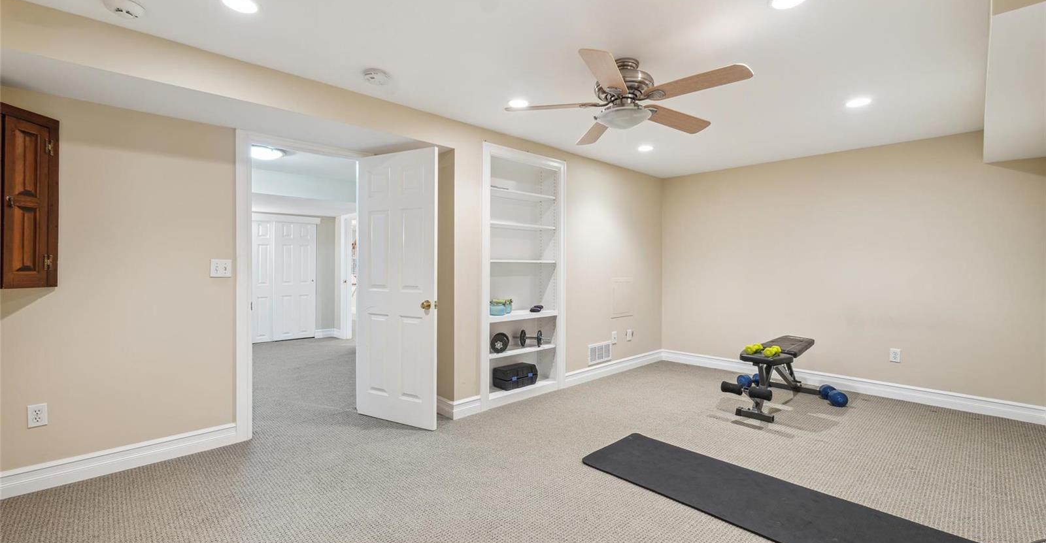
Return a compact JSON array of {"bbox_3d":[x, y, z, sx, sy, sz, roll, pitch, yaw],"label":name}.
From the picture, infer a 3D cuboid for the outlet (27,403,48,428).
[{"bbox_3d":[-2.579,0.767,2.160,0.070,0.115,0.008,-1,1,-41],"label":"outlet"}]

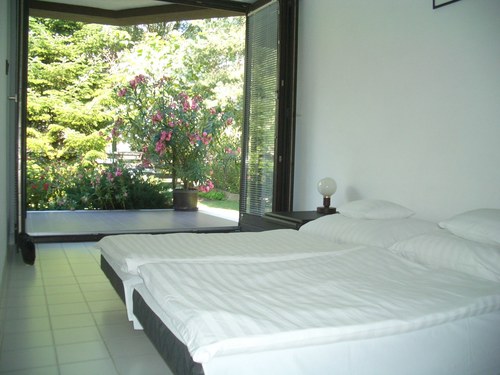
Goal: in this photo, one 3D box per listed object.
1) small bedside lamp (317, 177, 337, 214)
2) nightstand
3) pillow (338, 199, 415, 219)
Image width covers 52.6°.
[{"bbox_3d":[0.584,0.072,3.910,0.150,0.290,0.150,2,4,0],"label":"small bedside lamp"},{"bbox_3d":[0.482,0.395,3.829,0.600,0.350,0.440,0,4,-25],"label":"nightstand"},{"bbox_3d":[0.859,0.140,3.540,0.340,0.110,0.460,0,4,-25],"label":"pillow"}]

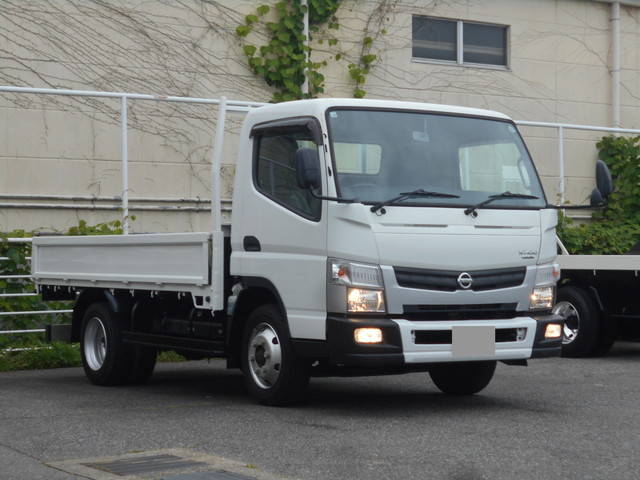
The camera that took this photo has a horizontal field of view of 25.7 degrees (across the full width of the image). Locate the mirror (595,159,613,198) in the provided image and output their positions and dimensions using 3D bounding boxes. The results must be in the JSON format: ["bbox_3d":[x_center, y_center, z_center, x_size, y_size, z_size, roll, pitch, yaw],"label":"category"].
[{"bbox_3d":[2.058,-0.442,10.182,0.090,0.280,0.180,0,-1,34],"label":"mirror"}]

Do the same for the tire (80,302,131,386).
[{"bbox_3d":[-1.860,0.901,12.203,0.205,0.720,0.720,1,-2,-33],"label":"tire"}]

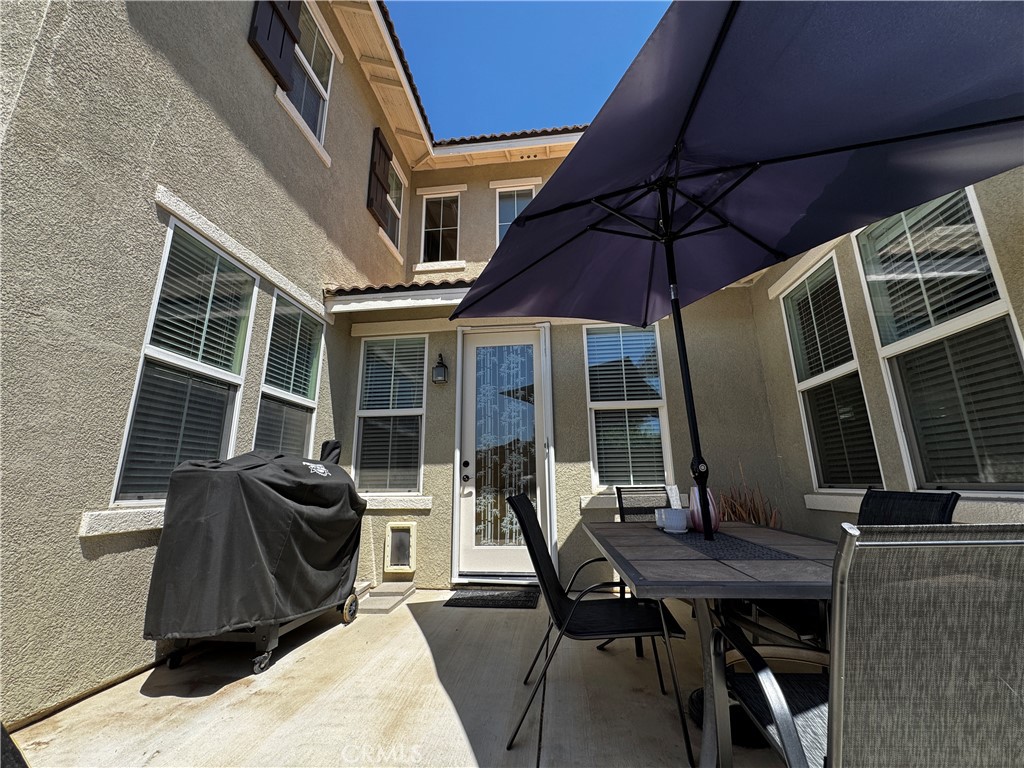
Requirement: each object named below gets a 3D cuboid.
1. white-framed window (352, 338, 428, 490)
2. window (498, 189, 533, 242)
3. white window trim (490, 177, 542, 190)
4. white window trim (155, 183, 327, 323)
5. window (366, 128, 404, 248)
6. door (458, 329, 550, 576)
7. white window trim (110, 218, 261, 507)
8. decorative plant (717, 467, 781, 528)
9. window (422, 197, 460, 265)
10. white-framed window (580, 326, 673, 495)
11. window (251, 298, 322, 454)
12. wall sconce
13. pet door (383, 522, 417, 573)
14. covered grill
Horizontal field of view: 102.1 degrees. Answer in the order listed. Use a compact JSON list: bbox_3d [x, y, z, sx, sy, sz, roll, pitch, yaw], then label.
[{"bbox_3d":[-1.263,0.305,4.344,0.745,1.680,0.070,-2,-14,6],"label":"white-framed window"},{"bbox_3d":[0.075,-2.589,6.618,0.620,1.210,0.100,-2,-14,6],"label":"window"},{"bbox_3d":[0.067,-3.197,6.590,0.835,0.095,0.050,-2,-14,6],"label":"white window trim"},{"bbox_3d":[-1.939,-0.880,3.315,0.045,0.097,1.940,-2,-14,6],"label":"white window trim"},{"bbox_3d":[-1.727,-2.647,5.805,0.090,1.180,1.000,-2,-14,6],"label":"window"},{"bbox_3d":[-0.081,0.594,4.200,0.970,2.500,0.100,-2,-14,6],"label":"door"},{"bbox_3d":[-2.001,-0.104,2.661,0.060,1.680,0.757,-2,-14,6],"label":"white window trim"},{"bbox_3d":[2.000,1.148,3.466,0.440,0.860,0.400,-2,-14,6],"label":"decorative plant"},{"bbox_3d":[-1.155,-2.546,6.743,0.600,1.200,0.100,-2,-14,6],"label":"window"},{"bbox_3d":[1.126,0.210,4.085,0.750,1.680,0.070,-2,-14,6],"label":"white-framed window"},{"bbox_3d":[-1.894,0.117,3.563,0.060,1.680,0.752,-2,-14,6],"label":"window"},{"bbox_3d":[-0.748,-0.158,4.331,0.150,0.330,0.190,-2,-14,6],"label":"wall sconce"},{"bbox_3d":[-1.081,1.580,4.025,0.310,0.465,0.060,-2,-14,6],"label":"pet door"},{"bbox_3d":[-1.493,0.999,2.626,0.620,1.210,1.050,-5,-14,17],"label":"covered grill"}]

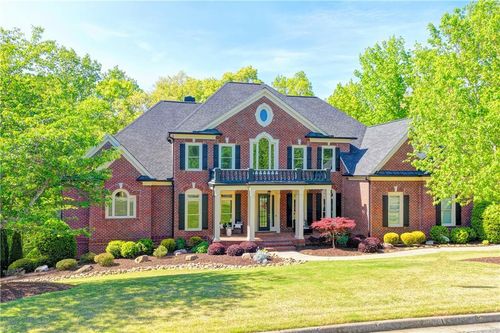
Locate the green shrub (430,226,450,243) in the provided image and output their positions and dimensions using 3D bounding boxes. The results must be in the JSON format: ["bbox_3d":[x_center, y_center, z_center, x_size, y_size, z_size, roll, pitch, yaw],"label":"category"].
[{"bbox_3d":[11.487,4.082,23.500,1.120,0.950,1.080,0,-2,0],"label":"green shrub"}]

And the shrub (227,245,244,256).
[{"bbox_3d":[-0.756,4.400,20.700,0.940,0.610,0.920,0,-2,0],"label":"shrub"}]

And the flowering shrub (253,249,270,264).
[{"bbox_3d":[0.571,4.380,19.300,0.840,0.720,0.800,0,-2,0],"label":"flowering shrub"}]

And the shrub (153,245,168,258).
[{"bbox_3d":[-4.743,4.466,20.600,0.770,0.650,0.750,0,-2,0],"label":"shrub"}]

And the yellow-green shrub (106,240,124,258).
[{"bbox_3d":[-7.197,4.419,20.800,0.920,0.880,0.900,0,-2,0],"label":"yellow-green shrub"}]

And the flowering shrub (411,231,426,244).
[{"bbox_3d":[10.032,4.249,23.100,0.920,0.760,0.900,0,-2,-9],"label":"flowering shrub"}]

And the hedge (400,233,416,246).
[{"bbox_3d":[9.338,4.282,22.800,0.930,0.740,0.900,0,-2,-9],"label":"hedge"}]

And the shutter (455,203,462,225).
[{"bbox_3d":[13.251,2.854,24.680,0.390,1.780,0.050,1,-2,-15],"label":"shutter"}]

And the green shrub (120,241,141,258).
[{"bbox_3d":[-6.395,4.424,20.800,0.900,0.830,0.880,0,-2,0],"label":"green shrub"}]

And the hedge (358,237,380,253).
[{"bbox_3d":[6.657,4.368,21.600,1.250,0.860,1.200,0,-2,-9],"label":"hedge"}]

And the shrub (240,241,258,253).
[{"bbox_3d":[-0.028,4.432,21.400,1.000,0.660,0.950,0,-2,-9],"label":"shrub"}]

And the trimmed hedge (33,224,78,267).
[{"bbox_3d":[-10.155,4.038,20.400,1.980,2.150,1.900,0,-2,0],"label":"trimmed hedge"}]

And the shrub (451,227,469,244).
[{"bbox_3d":[12.804,4.219,23.700,1.100,0.980,1.050,0,-2,-9],"label":"shrub"}]

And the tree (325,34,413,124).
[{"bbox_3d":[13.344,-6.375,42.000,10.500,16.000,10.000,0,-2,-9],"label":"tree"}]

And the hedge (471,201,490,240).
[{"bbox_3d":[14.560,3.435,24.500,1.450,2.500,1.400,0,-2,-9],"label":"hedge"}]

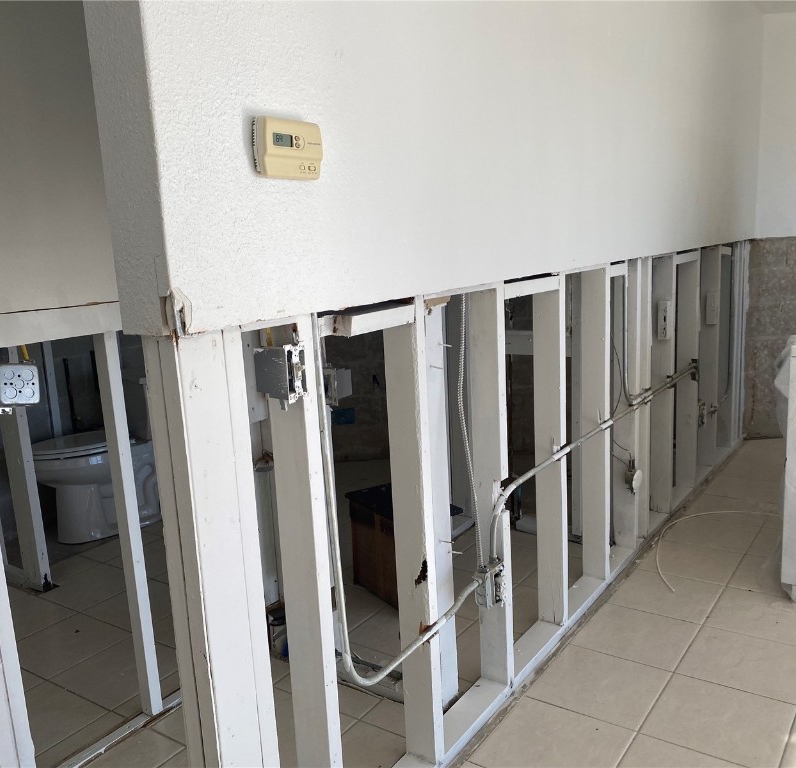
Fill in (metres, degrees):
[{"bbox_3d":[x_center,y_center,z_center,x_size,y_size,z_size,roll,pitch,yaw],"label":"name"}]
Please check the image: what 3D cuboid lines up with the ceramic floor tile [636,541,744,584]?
[{"bbox_3d":[1.188,0.722,3.113,0.333,0.010,0.333,4,13,35],"label":"ceramic floor tile"}]

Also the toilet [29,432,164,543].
[{"bbox_3d":[-1.470,0.354,3.827,0.440,0.750,0.706,4,12,35],"label":"toilet"}]

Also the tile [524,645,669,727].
[{"bbox_3d":[0.598,0.895,2.284,0.333,0.010,0.333,4,12,35],"label":"tile"}]

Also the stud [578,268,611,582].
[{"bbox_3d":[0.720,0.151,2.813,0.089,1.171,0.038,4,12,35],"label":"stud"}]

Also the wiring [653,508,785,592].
[{"bbox_3d":[1.311,0.674,3.225,0.458,0.015,0.988,4,12,35],"label":"wiring"}]

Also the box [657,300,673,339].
[{"bbox_3d":[1.189,-0.283,3.433,0.044,0.170,0.045,4,13,35],"label":"box"}]

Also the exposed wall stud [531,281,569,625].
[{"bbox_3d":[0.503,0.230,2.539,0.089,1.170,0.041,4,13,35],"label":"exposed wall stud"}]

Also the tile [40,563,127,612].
[{"bbox_3d":[-1.261,0.843,3.183,0.333,0.010,0.333,4,12,35],"label":"tile"}]

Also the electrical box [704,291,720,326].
[{"bbox_3d":[1.676,-0.400,4.107,0.050,0.165,0.045,4,13,35],"label":"electrical box"}]

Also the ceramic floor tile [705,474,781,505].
[{"bbox_3d":[1.773,0.540,3.927,0.333,0.010,0.333,4,13,35],"label":"ceramic floor tile"}]

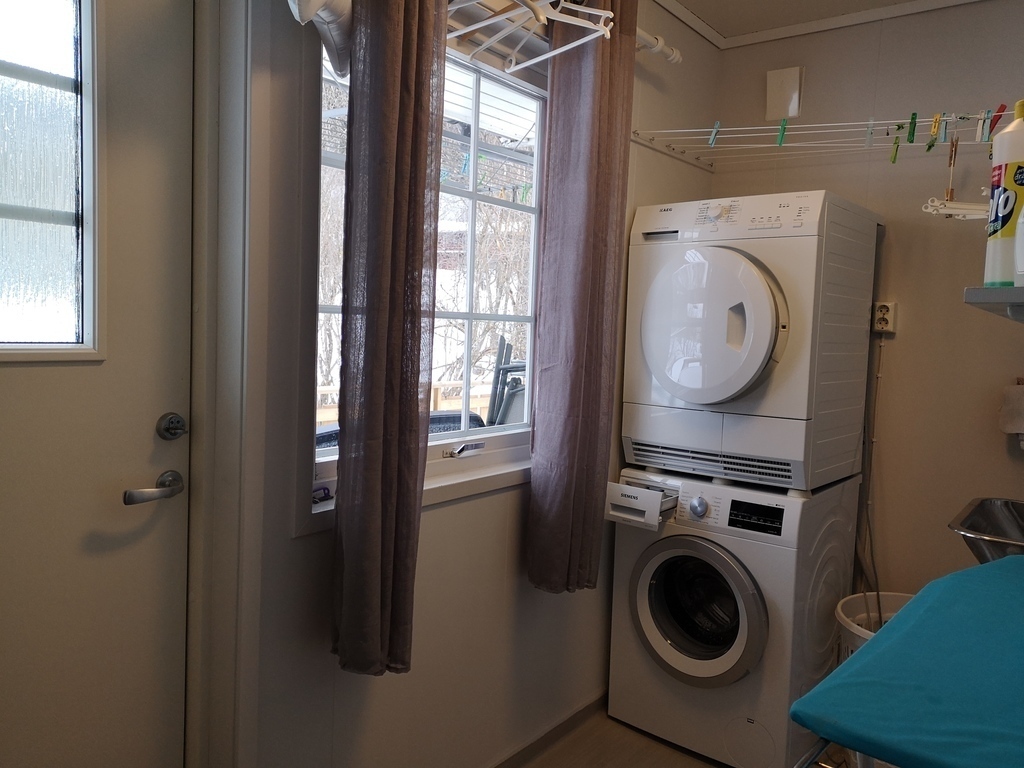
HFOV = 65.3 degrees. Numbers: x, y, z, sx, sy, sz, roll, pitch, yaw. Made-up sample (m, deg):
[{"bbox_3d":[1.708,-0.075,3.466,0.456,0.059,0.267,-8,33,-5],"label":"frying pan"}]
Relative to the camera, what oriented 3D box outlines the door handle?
[{"bbox_3d":[-0.631,0.189,1.417,0.058,0.053,0.137,5,5,37],"label":"door handle"}]

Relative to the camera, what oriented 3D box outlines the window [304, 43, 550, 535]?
[{"bbox_3d":[-0.153,-0.309,1.999,0.110,1.155,0.960,5,5,37],"label":"window"}]

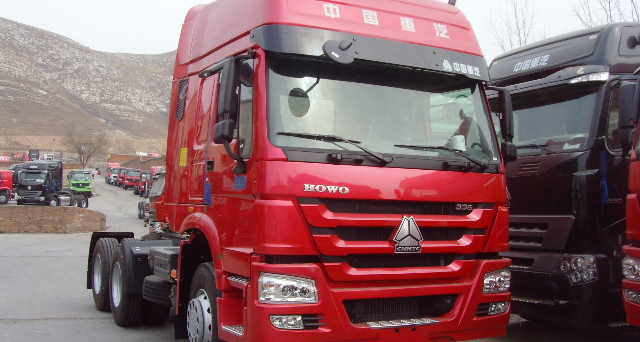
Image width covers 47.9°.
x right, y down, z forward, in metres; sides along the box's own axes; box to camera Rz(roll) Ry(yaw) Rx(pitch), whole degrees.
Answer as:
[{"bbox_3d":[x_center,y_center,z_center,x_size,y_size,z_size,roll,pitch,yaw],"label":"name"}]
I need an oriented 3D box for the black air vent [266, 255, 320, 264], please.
[{"bbox_3d":[-0.204,0.648,5.259,0.420,0.064,0.070,2,-3,-17],"label":"black air vent"}]

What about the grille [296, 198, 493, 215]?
[{"bbox_3d":[0.671,0.299,5.812,1.860,0.125,0.100,3,-3,-28],"label":"grille"}]

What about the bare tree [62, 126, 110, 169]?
[{"bbox_3d":[-53.429,-5.492,165.000,11.000,10.200,10.000,1,-3,0],"label":"bare tree"}]

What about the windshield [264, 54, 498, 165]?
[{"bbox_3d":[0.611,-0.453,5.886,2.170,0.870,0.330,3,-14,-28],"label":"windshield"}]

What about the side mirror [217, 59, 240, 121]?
[{"bbox_3d":[-0.702,-0.632,5.504,0.180,0.470,0.090,2,-3,-13],"label":"side mirror"}]

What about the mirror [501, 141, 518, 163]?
[{"bbox_3d":[1.756,-0.177,6.693,0.180,0.200,0.110,3,-3,-28],"label":"mirror"}]

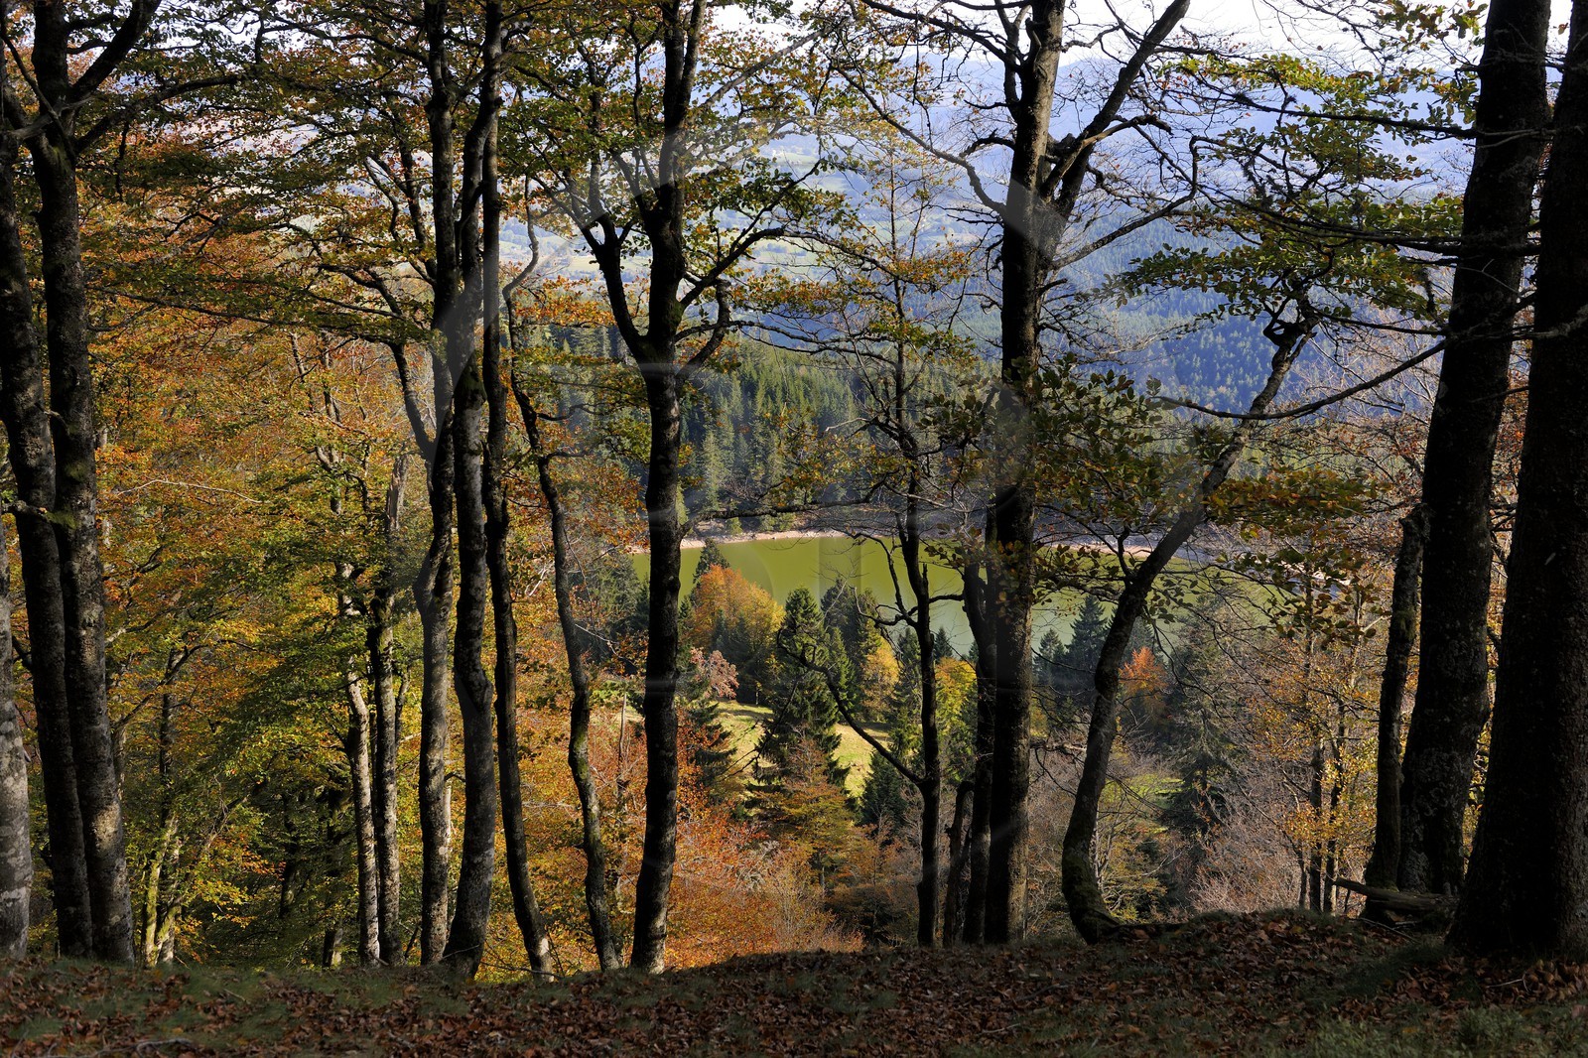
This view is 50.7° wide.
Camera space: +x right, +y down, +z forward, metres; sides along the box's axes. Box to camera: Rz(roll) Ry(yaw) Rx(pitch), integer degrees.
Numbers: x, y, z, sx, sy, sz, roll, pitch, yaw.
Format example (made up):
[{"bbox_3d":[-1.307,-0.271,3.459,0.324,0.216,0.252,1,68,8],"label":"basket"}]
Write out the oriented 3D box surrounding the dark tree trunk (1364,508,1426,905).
[{"bbox_3d":[3.339,1.019,9.230,0.164,2.314,0.164,0,13,0],"label":"dark tree trunk"}]

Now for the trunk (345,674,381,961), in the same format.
[{"bbox_3d":[-3.650,2.484,14.192,0.189,2.637,0.189,0,13,0],"label":"trunk"}]

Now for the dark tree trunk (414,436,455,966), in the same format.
[{"bbox_3d":[-2.749,1.391,12.802,0.291,4.265,0.258,0,13,0],"label":"dark tree trunk"}]

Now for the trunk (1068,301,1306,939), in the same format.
[{"bbox_3d":[2.525,0.732,10.807,1.473,4.222,0.368,0,13,0],"label":"trunk"}]

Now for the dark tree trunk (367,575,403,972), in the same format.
[{"bbox_3d":[-3.410,2.035,14.087,0.209,3.542,0.209,2,13,-1],"label":"dark tree trunk"}]

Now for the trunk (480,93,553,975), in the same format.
[{"bbox_3d":[-1.899,0.224,11.476,0.458,6.205,0.206,0,13,0],"label":"trunk"}]

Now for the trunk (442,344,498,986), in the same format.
[{"bbox_3d":[-2.181,0.993,11.286,0.350,4.404,0.262,0,13,0],"label":"trunk"}]

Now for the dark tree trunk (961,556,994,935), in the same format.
[{"bbox_3d":[1.385,1.725,12.640,0.235,3.081,0.168,0,13,0],"label":"dark tree trunk"}]

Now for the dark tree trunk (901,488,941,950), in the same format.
[{"bbox_3d":[0.921,1.440,12.191,0.277,3.500,0.140,0,13,0],"label":"dark tree trunk"}]

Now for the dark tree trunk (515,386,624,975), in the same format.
[{"bbox_3d":[-1.572,1.118,11.697,0.677,4.310,0.304,0,13,0],"label":"dark tree trunk"}]

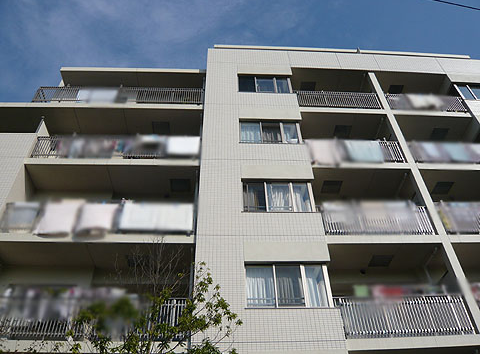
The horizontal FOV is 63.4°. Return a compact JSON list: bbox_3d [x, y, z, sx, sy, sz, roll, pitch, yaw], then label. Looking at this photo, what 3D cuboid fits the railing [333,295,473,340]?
[{"bbox_3d":[4.028,3.402,9.516,3.260,1.030,0.070,1,-41,-3],"label":"railing"}]

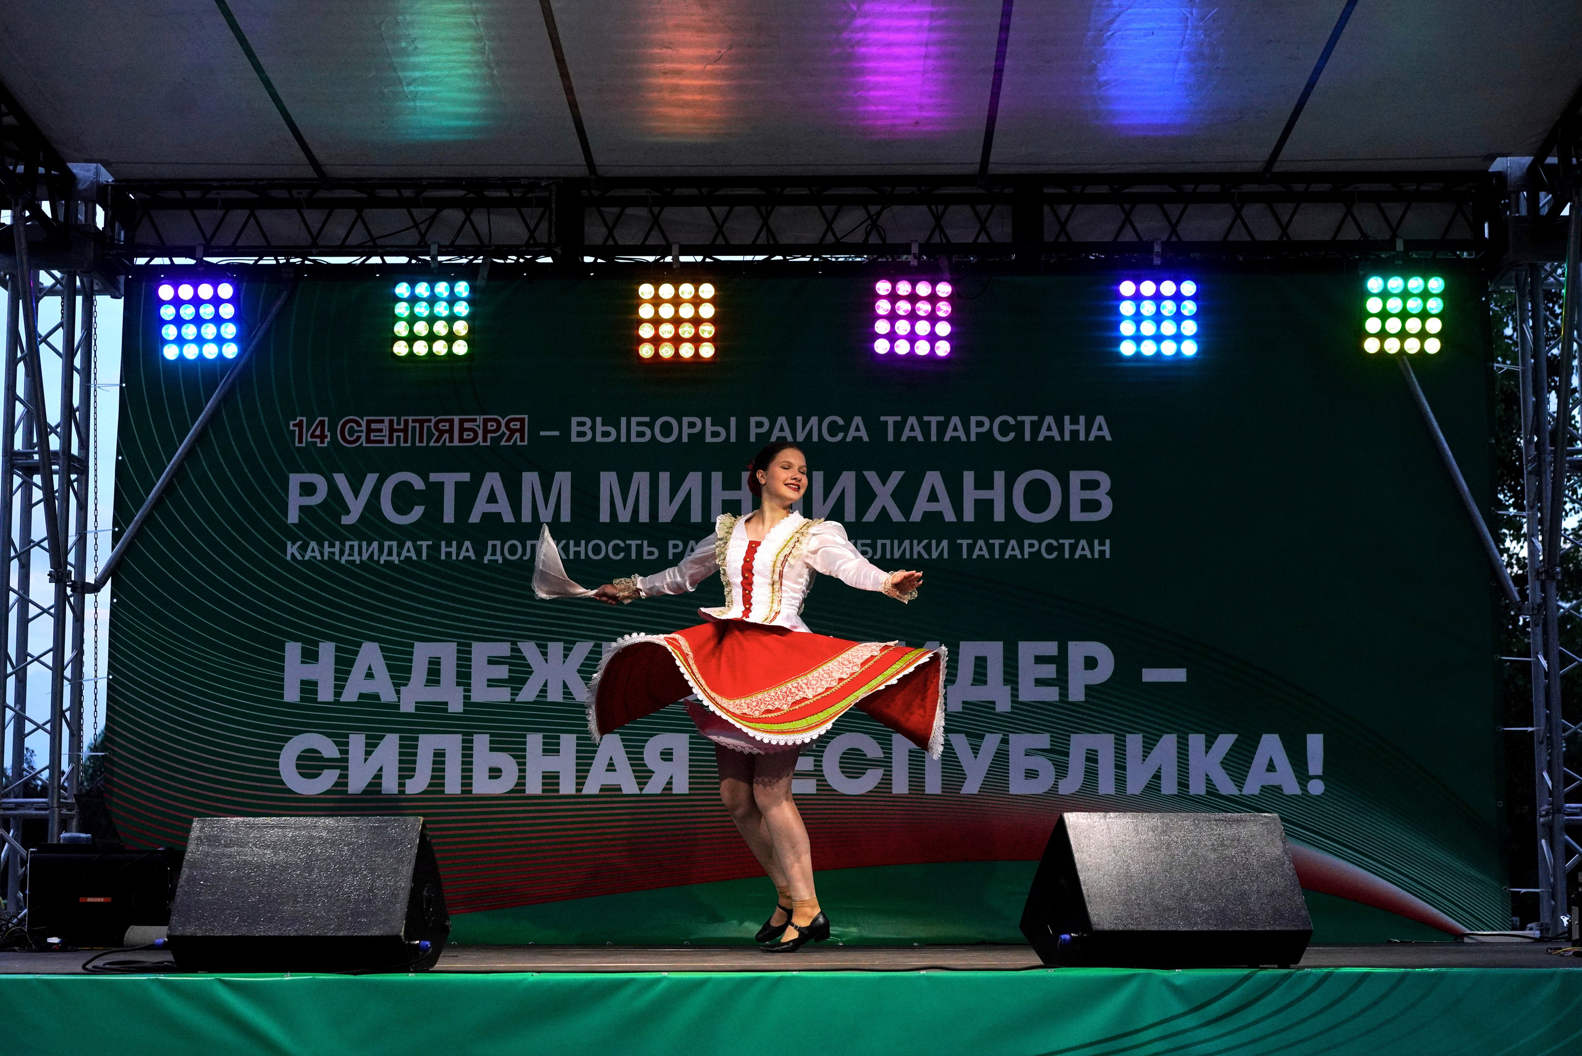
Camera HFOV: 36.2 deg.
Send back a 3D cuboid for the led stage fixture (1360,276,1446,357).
[{"bbox_3d":[2.620,-0.910,10.344,0.350,0.350,0.140,0,11,-2],"label":"led stage fixture"}]

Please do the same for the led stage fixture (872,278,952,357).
[{"bbox_3d":[0.528,-0.906,10.456,0.350,0.350,0.140,0,-6,1],"label":"led stage fixture"}]

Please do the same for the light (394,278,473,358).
[{"bbox_3d":[-1.558,-0.907,10.493,0.350,0.350,0.140,-1,-9,3],"label":"light"}]

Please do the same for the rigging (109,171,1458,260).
[{"bbox_3d":[0.046,-1.331,10.650,6.000,0.345,0.345,0,-9,1],"label":"rigging"}]

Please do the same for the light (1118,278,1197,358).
[{"bbox_3d":[1.580,-0.899,10.389,0.350,0.350,0.140,0,-6,1],"label":"light"}]

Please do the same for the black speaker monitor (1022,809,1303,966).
[{"bbox_3d":[0.954,0.927,6.213,0.600,0.382,0.494,2,-9,-14],"label":"black speaker monitor"}]

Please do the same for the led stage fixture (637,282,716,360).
[{"bbox_3d":[-0.496,-0.898,10.485,0.350,0.350,0.140,0,-7,0],"label":"led stage fixture"}]

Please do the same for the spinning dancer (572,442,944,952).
[{"bbox_3d":[-0.096,0.544,8.000,1.200,1.685,0.950,-4,-10,23],"label":"spinning dancer"}]

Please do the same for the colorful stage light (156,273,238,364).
[{"bbox_3d":[-2.581,-0.902,10.536,0.350,0.350,0.140,0,12,3],"label":"colorful stage light"}]

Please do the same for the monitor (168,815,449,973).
[{"bbox_3d":[-1.228,0.942,6.225,0.600,0.382,0.494,-1,-9,5],"label":"monitor"}]

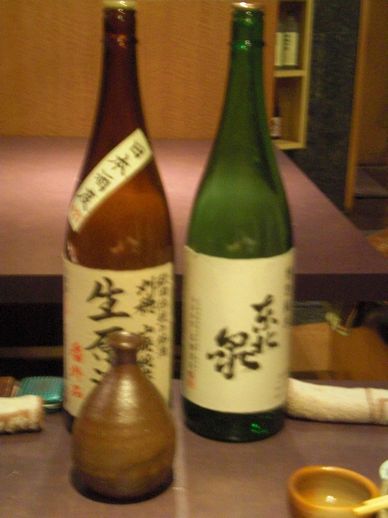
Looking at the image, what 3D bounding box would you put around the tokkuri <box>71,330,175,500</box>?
[{"bbox_3d":[-0.059,0.127,0.789,0.086,0.129,0.086,1,13,-1],"label":"tokkuri"}]

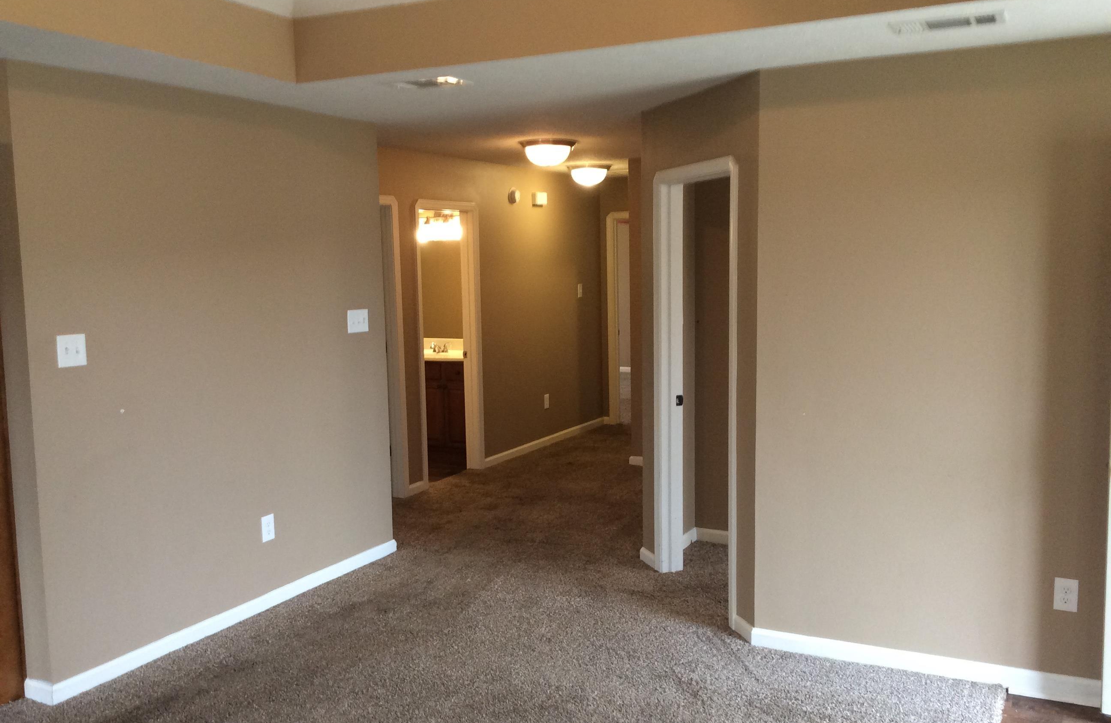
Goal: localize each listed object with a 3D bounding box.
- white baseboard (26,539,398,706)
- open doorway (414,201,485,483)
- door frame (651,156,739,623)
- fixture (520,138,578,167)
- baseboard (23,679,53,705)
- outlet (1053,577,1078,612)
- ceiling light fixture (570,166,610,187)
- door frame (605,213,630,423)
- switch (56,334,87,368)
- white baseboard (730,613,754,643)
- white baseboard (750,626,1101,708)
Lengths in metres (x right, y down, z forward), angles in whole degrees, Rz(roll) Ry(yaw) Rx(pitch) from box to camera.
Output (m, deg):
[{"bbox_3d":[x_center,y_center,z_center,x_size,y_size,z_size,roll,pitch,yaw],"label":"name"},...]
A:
[{"bbox_3d":[-1.416,1.167,4.911,0.020,0.082,2.250,2,7,27],"label":"white baseboard"},{"bbox_3d":[-0.827,-0.149,7.758,0.145,2.095,0.867,2,7,27],"label":"open doorway"},{"bbox_3d":[0.711,0.117,4.935,0.145,2.095,0.950,-3,6,-16],"label":"door frame"},{"bbox_3d":[-0.044,-1.355,6.726,0.375,0.160,0.375,-1,6,0],"label":"fixture"},{"bbox_3d":[-2.001,1.275,3.956,0.175,0.080,0.018,2,7,27],"label":"baseboard"},{"bbox_3d":[1.909,0.873,3.833,0.079,0.122,0.010,2,7,27],"label":"outlet"},{"bbox_3d":[0.290,-1.546,8.524,0.370,0.160,0.370,-1,6,0],"label":"ceiling light fixture"},{"bbox_3d":[0.940,-0.410,10.014,0.880,2.095,0.145,2,7,27],"label":"door frame"},{"bbox_3d":[-1.859,-0.041,3.951,0.010,0.122,0.123,2,7,27],"label":"switch"},{"bbox_3d":[0.820,1.174,4.497,0.018,0.080,0.175,-3,6,-16],"label":"white baseboard"},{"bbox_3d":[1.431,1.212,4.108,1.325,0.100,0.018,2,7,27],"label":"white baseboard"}]

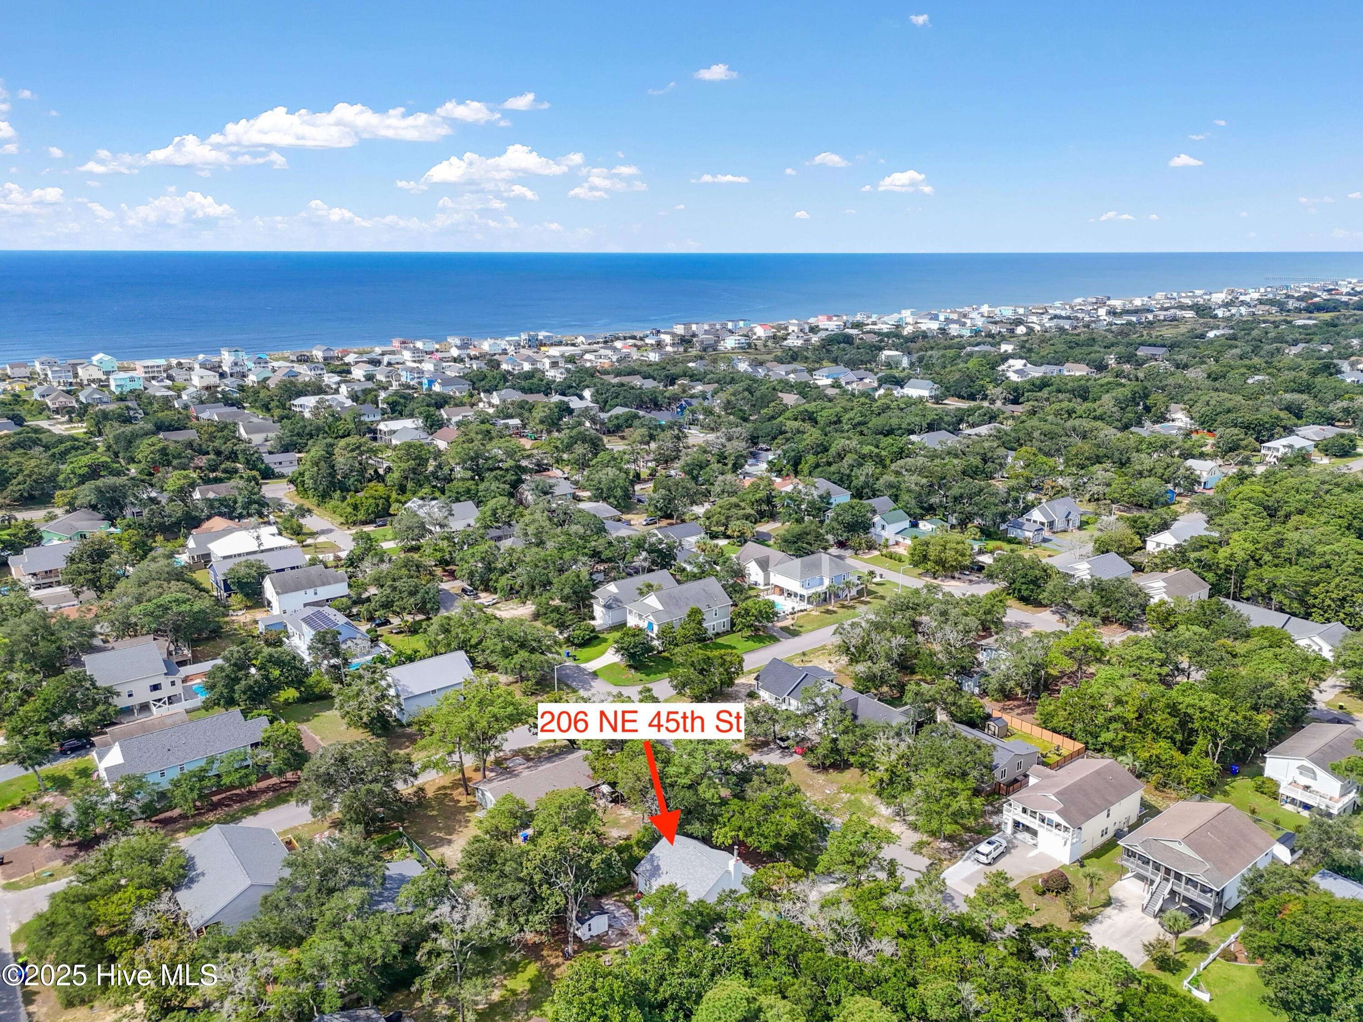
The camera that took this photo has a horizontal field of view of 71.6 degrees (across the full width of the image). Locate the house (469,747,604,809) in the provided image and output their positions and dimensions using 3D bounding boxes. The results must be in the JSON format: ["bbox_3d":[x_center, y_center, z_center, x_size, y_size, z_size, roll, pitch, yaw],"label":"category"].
[{"bbox_3d":[-18.484,36.407,125.130,15.270,4.937,9.795,-11,19,-36],"label":"house"}]

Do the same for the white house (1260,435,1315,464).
[{"bbox_3d":[209.621,-21.478,326.301,14.553,8.944,10.816,-11,19,-35],"label":"white house"}]

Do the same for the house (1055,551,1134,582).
[{"bbox_3d":[91.002,13.108,207.581,13.622,5.760,9.615,-11,19,-34],"label":"house"}]

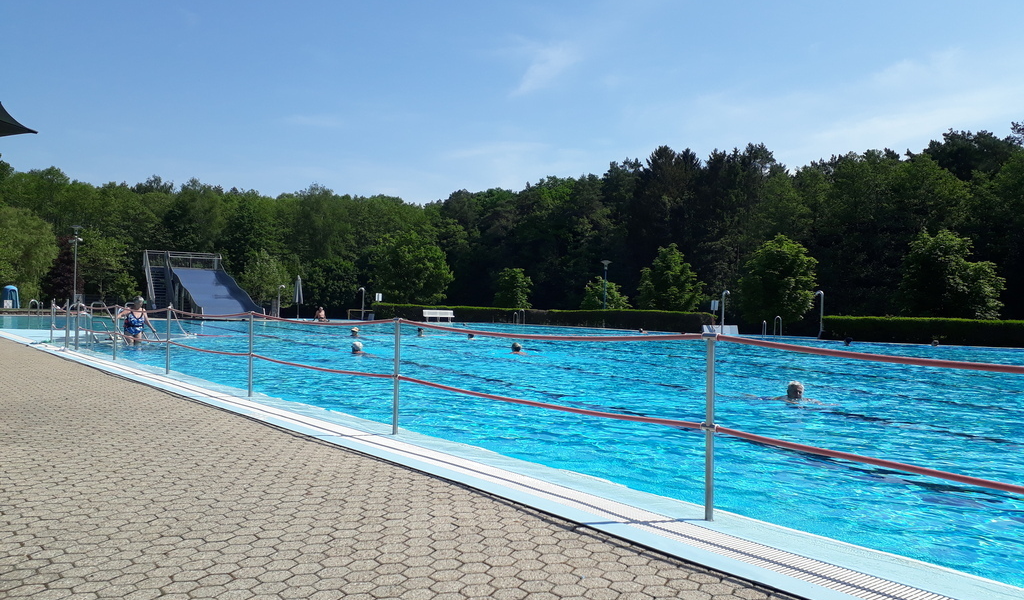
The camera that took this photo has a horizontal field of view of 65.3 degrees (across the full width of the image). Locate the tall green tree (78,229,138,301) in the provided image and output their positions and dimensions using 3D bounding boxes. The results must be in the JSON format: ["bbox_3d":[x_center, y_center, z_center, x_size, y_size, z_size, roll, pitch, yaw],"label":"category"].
[{"bbox_3d":[-30.891,-2.444,60.961,4.399,6.036,4.399,2,-1,-27],"label":"tall green tree"}]

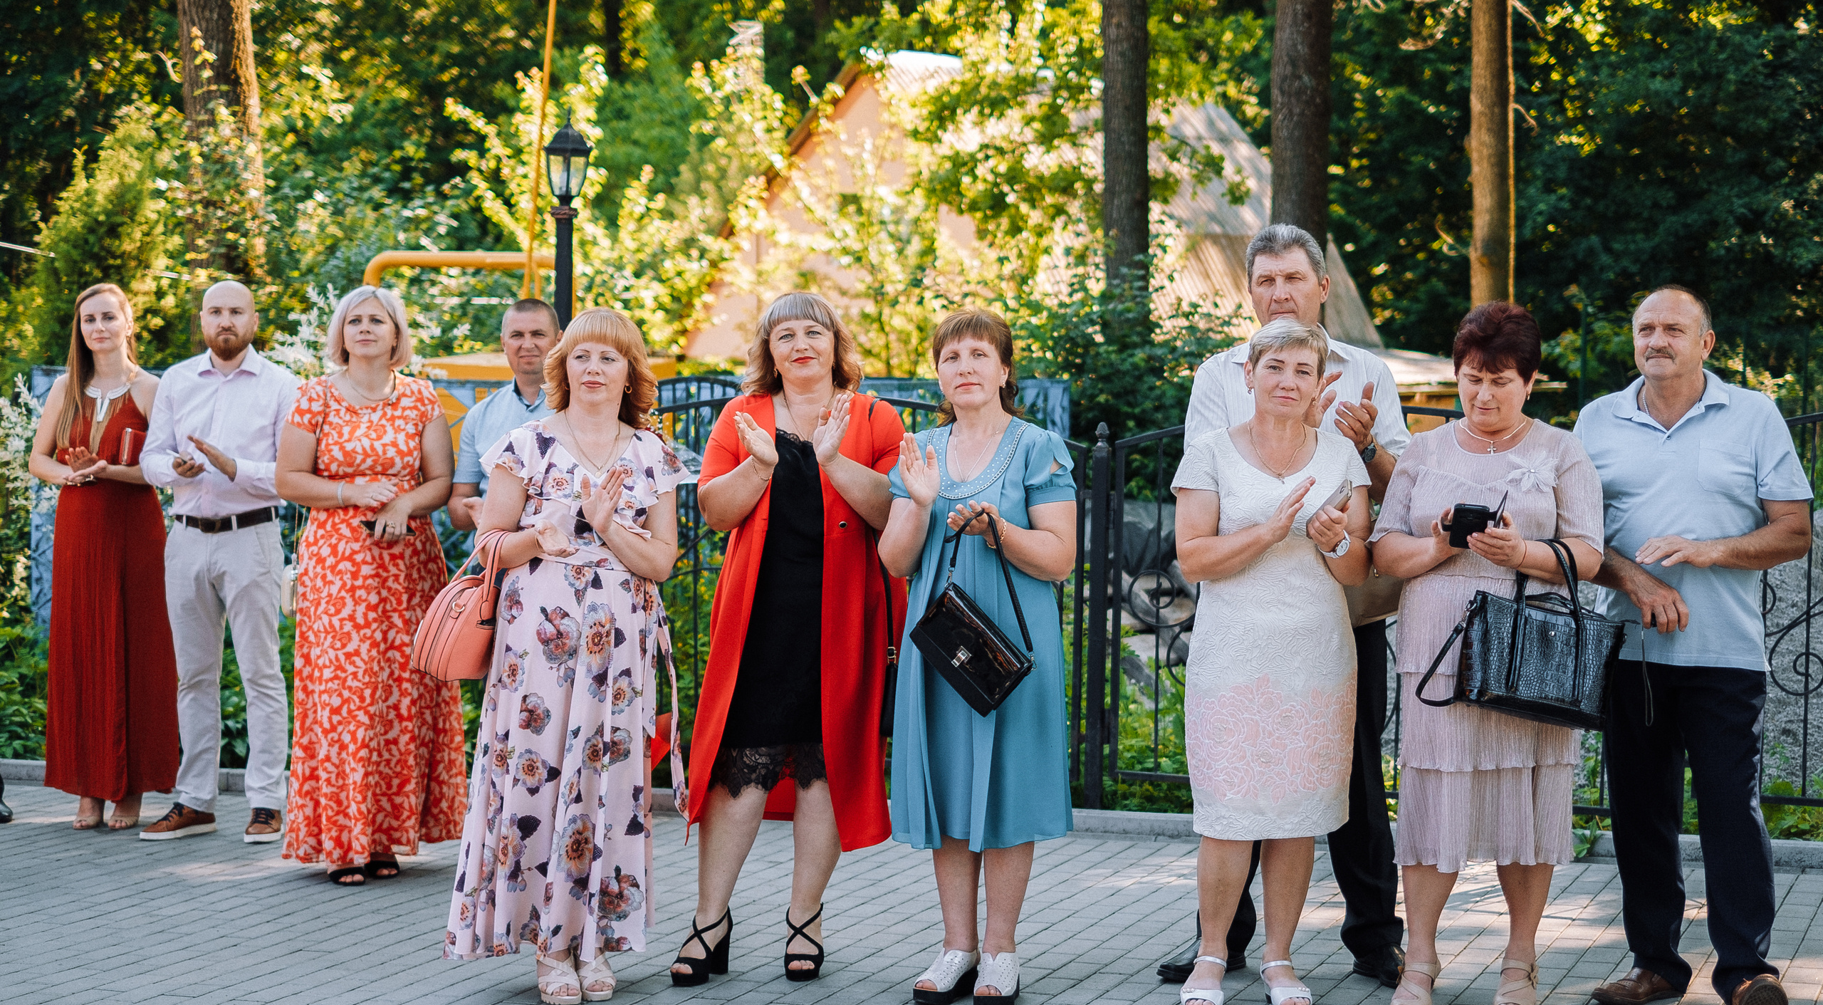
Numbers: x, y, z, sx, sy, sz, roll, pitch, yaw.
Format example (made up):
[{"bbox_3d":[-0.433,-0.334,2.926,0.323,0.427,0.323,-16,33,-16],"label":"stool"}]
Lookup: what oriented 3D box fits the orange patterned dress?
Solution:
[{"bbox_3d":[-1.603,0.353,8.000,0.560,1.456,0.450,0,3,-8],"label":"orange patterned dress"}]

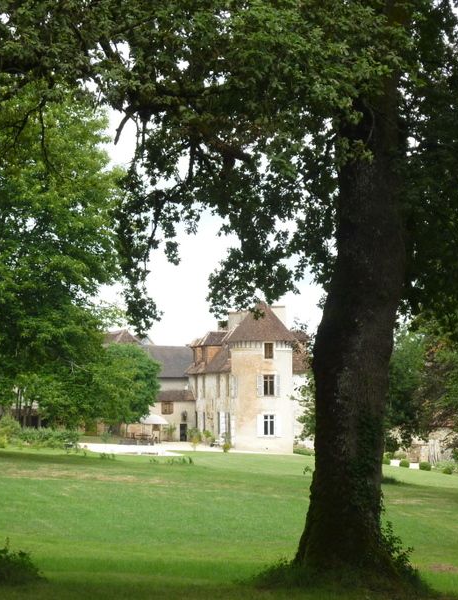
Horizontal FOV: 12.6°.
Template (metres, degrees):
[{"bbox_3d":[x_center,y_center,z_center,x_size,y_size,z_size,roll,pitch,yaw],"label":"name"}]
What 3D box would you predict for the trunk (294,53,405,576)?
[{"bbox_3d":[1.390,0.167,24.000,1.292,6.046,1.150,0,-3,0],"label":"trunk"}]

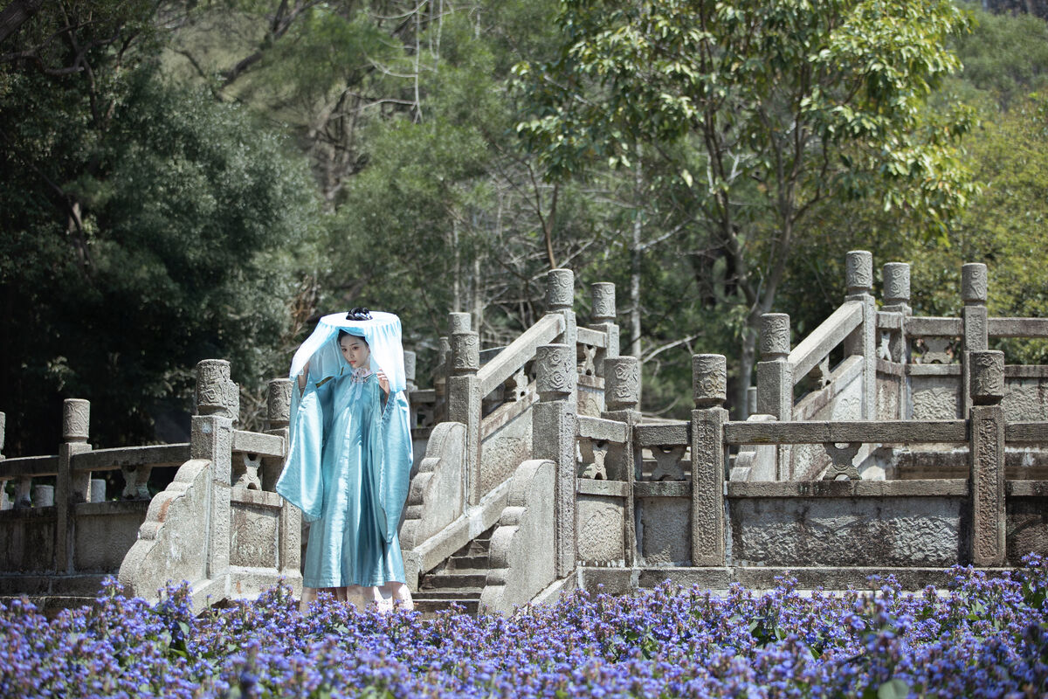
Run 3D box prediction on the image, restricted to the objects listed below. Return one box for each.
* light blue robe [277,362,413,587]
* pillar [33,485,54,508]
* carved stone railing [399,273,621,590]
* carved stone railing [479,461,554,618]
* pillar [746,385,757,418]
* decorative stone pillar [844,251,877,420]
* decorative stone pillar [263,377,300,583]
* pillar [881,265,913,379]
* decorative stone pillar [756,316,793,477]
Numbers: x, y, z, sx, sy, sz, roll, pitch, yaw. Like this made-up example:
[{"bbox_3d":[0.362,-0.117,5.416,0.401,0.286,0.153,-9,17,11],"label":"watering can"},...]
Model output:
[{"bbox_3d":[-1.005,0.702,14.350,0.730,1.255,0.460,-1,-6,6],"label":"light blue robe"},{"bbox_3d":[-5.008,2.049,26.720,0.199,1.256,0.199,-2,-6,17],"label":"pillar"},{"bbox_3d":[-0.055,0.569,19.014,0.206,2.462,3.065,-3,-6,29],"label":"carved stone railing"},{"bbox_3d":[-0.020,1.034,14.031,0.154,0.906,0.649,-3,-6,29],"label":"carved stone railing"},{"bbox_3d":[2.165,0.976,23.630,0.199,1.256,0.199,-3,-6,29],"label":"pillar"},{"bbox_3d":[2.432,-0.087,18.494,0.187,1.256,0.187,-3,-6,29],"label":"decorative stone pillar"},{"bbox_3d":[-1.541,0.813,16.403,0.187,1.256,0.187,-3,-6,29],"label":"decorative stone pillar"},{"bbox_3d":[2.796,-0.019,19.132,0.187,1.256,0.187,-3,-6,29],"label":"pillar"},{"bbox_3d":[1.692,0.387,17.165,0.187,1.256,0.187,-3,-6,29],"label":"decorative stone pillar"}]

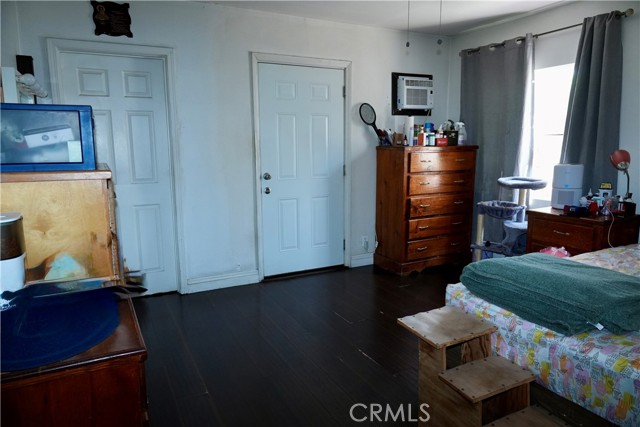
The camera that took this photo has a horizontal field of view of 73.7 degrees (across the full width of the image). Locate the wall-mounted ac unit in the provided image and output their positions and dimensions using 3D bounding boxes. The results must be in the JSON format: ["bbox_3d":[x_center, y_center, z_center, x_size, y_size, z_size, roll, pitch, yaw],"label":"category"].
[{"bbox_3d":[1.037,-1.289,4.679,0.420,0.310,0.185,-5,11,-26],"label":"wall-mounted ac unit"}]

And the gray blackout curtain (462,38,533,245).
[{"bbox_3d":[1.722,-0.625,4.358,0.120,2.135,0.900,-5,11,-26],"label":"gray blackout curtain"}]

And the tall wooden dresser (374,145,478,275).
[{"bbox_3d":[1.143,-0.064,4.663,0.945,1.310,0.500,-5,11,-26],"label":"tall wooden dresser"}]

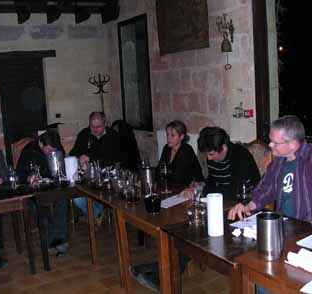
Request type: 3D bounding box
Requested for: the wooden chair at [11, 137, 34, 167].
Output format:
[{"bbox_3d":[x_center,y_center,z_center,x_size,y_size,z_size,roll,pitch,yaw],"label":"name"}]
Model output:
[{"bbox_3d":[-1.504,0.456,4.963,0.460,1.020,0.540,-8,10,-30],"label":"wooden chair"}]

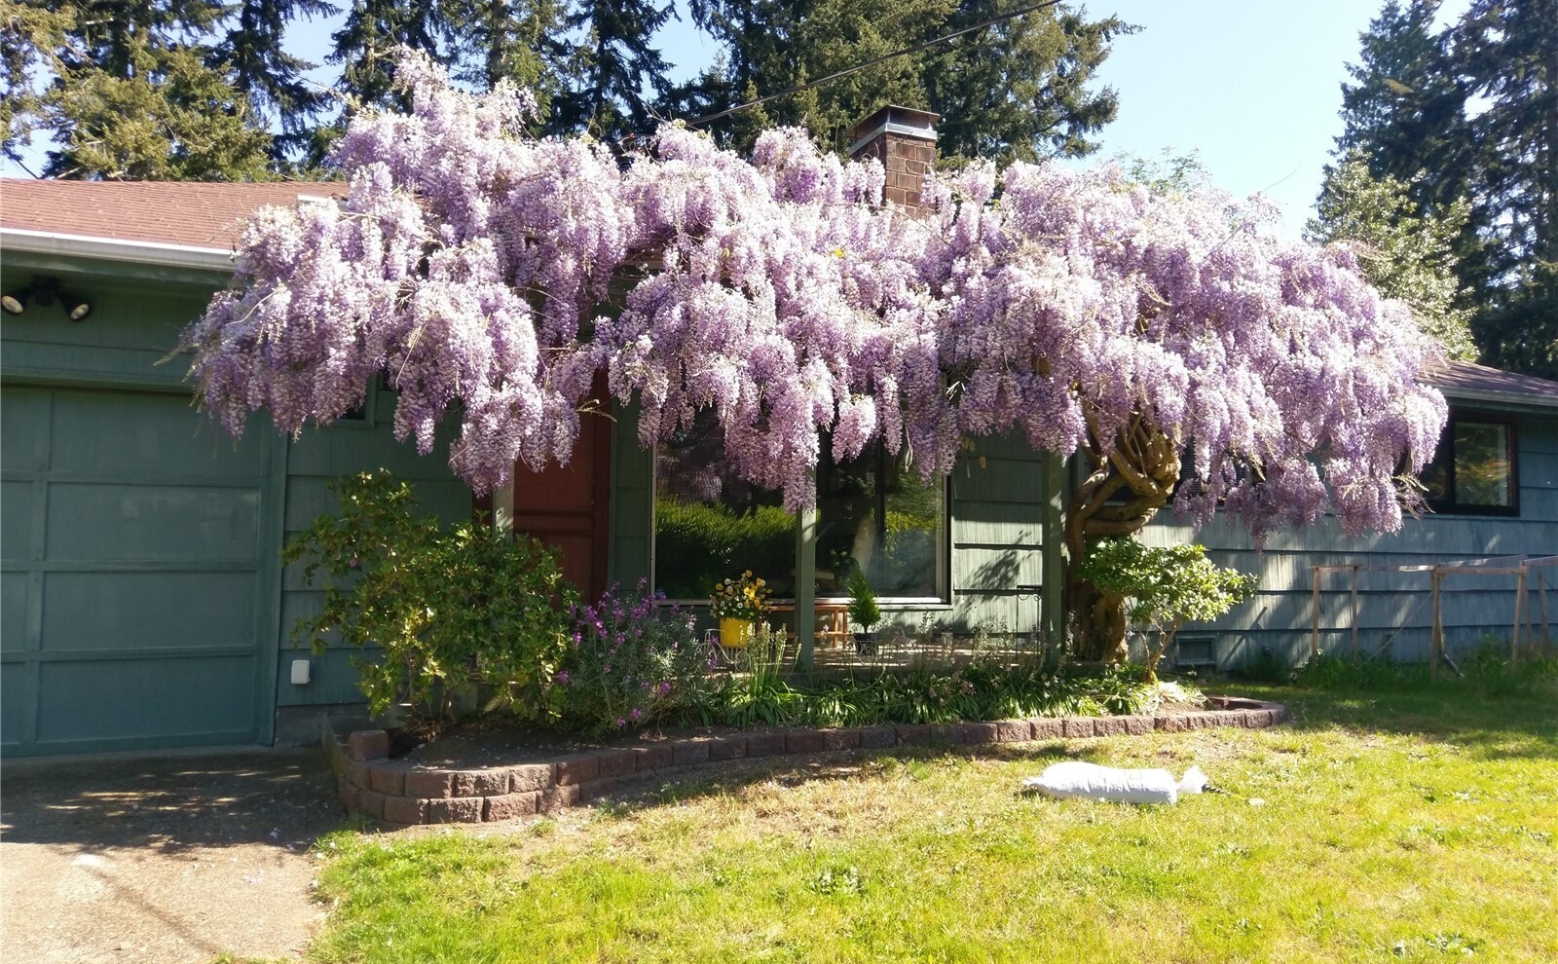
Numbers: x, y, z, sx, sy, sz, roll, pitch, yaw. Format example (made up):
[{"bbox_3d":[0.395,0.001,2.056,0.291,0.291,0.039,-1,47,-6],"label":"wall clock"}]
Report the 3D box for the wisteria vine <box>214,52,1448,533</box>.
[{"bbox_3d":[0.835,-0.896,7.168,7.800,2.450,2.200,2,-4,-24],"label":"wisteria vine"}]

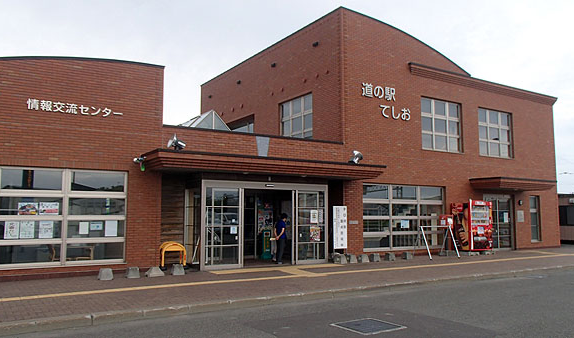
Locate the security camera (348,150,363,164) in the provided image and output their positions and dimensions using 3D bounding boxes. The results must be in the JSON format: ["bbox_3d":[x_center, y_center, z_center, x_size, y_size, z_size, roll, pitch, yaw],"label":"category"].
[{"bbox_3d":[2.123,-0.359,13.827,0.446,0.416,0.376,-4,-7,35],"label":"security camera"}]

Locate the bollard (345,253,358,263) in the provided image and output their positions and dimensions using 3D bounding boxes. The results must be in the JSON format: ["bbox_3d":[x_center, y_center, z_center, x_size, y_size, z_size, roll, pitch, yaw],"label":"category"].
[{"bbox_3d":[1.977,2.738,13.658,0.280,0.270,0.280,3,-6,-31],"label":"bollard"}]

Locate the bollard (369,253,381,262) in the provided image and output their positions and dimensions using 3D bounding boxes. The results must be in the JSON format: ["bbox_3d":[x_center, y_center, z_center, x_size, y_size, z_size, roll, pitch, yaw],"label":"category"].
[{"bbox_3d":[2.910,2.918,14.696,0.277,0.247,0.327,4,-6,-30],"label":"bollard"}]

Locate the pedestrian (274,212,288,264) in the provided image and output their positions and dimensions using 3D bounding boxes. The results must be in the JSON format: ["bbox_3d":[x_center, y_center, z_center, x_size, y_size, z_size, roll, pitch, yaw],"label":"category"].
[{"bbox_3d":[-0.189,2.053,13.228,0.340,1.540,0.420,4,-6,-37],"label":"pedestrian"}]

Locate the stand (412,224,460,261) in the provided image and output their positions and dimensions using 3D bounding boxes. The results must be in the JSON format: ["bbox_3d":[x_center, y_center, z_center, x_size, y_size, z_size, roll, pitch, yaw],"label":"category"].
[{"bbox_3d":[5.431,2.643,16.168,1.485,1.109,0.911,3,-6,-25],"label":"stand"}]

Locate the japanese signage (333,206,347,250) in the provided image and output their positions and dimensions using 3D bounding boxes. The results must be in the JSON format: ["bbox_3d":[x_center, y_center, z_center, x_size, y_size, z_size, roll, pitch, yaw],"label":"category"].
[{"bbox_3d":[1.744,1.919,14.564,0.564,1.396,0.059,4,-6,-30],"label":"japanese signage"}]

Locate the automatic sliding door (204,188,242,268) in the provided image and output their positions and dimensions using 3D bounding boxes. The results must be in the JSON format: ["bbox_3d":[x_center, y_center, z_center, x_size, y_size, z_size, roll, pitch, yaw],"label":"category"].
[{"bbox_3d":[-1.807,1.666,12.533,1.158,2.247,0.099,4,-6,-30],"label":"automatic sliding door"}]

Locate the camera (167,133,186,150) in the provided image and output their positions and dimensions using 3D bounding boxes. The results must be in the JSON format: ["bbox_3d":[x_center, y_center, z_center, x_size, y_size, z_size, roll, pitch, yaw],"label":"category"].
[{"bbox_3d":[-2.643,-0.658,10.658,0.380,0.400,0.320,3,-6,-31],"label":"camera"}]

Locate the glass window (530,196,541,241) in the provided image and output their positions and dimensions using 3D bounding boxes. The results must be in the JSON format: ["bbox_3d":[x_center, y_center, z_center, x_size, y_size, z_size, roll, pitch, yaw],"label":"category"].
[{"bbox_3d":[11.532,2.341,20.828,0.772,2.128,0.119,4,-6,-30],"label":"glass window"}]

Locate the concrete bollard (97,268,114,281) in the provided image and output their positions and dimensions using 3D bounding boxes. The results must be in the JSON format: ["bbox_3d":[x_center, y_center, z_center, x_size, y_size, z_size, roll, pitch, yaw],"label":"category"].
[{"bbox_3d":[-4.240,2.462,10.431,0.277,0.247,0.337,4,-6,-30],"label":"concrete bollard"}]

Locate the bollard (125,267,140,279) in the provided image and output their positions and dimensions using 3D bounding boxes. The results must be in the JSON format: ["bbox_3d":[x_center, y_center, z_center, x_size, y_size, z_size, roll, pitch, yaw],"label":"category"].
[{"bbox_3d":[-3.719,2.499,10.775,0.277,0.247,0.337,4,-6,-30],"label":"bollard"}]

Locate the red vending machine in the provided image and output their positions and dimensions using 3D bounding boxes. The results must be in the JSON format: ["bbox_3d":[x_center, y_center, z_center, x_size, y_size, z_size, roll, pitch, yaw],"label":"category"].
[{"bbox_3d":[7.003,2.092,16.806,1.240,1.840,0.800,3,-6,-31],"label":"red vending machine"}]

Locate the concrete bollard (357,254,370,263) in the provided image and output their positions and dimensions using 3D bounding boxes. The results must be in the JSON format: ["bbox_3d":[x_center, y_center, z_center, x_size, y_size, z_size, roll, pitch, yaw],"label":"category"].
[{"bbox_3d":[2.481,2.892,14.450,0.277,0.247,0.327,4,-6,-30],"label":"concrete bollard"}]

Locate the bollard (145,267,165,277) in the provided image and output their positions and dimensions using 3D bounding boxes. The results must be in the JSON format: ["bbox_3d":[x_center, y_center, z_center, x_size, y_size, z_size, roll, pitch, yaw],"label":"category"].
[{"bbox_3d":[-3.232,2.535,11.018,0.386,0.233,0.277,4,-6,-30],"label":"bollard"}]

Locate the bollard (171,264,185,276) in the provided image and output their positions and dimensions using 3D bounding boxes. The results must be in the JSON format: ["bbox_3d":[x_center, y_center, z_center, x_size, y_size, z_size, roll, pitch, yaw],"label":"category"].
[{"bbox_3d":[-2.718,2.488,11.096,0.290,0.270,0.290,3,-6,-31],"label":"bollard"}]

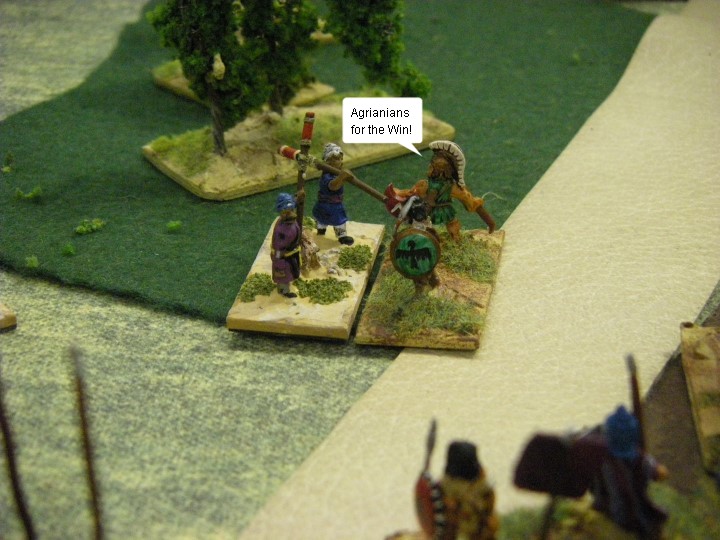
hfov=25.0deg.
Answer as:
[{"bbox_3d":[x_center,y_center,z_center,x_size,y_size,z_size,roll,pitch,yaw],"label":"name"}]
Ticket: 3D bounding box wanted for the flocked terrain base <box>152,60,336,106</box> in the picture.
[{"bbox_3d":[-0.027,-0.043,0.370,0.026,0.005,0.035,-21,33,-35],"label":"flocked terrain base"}]

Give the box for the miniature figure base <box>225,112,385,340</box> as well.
[{"bbox_3d":[-0.009,-0.012,0.276,0.021,0.032,0.040,3,28,9],"label":"miniature figure base"}]

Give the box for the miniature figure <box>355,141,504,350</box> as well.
[{"bbox_3d":[0.013,-0.007,0.274,0.021,0.022,0.041,4,28,10],"label":"miniature figure"}]

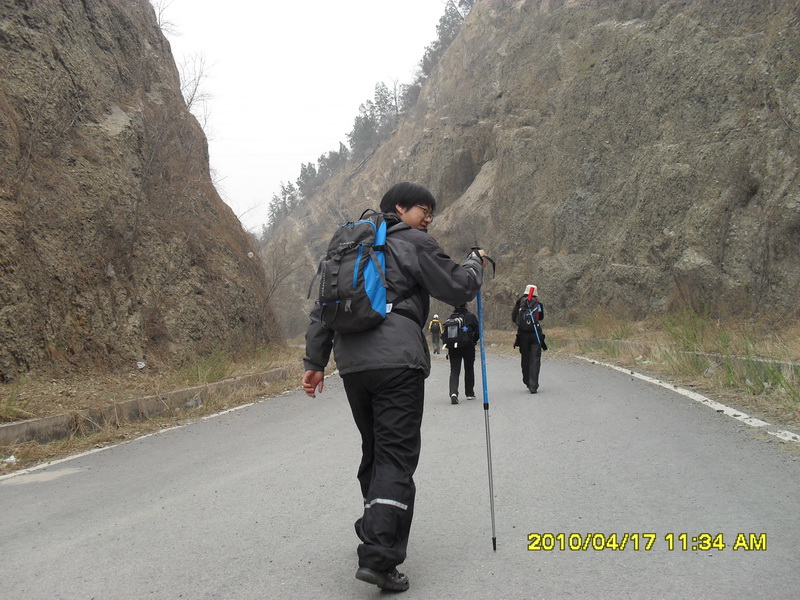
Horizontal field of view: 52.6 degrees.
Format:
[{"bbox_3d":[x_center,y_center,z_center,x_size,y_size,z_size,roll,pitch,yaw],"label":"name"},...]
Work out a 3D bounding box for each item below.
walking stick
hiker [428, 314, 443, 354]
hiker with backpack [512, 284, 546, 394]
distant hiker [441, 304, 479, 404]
[{"bbox_3d":[0.382,0.445,3.525,0.080,1.349,0.070,-1,7,20],"label":"walking stick"},{"bbox_3d":[1.440,1.410,33.200,0.560,1.640,0.500,0,-2,5],"label":"hiker"},{"bbox_3d":[2.020,0.615,12.650,0.540,1.710,0.520,0,-2,8],"label":"hiker with backpack"},{"bbox_3d":[0.835,0.610,11.300,0.540,1.620,0.580,0,-2,13],"label":"distant hiker"}]

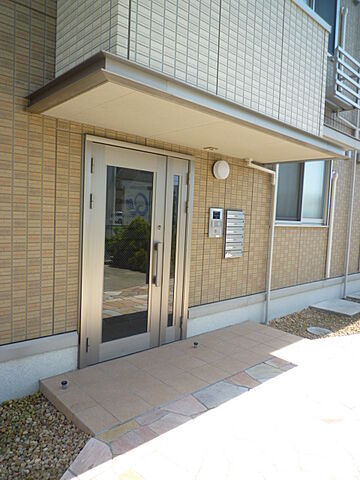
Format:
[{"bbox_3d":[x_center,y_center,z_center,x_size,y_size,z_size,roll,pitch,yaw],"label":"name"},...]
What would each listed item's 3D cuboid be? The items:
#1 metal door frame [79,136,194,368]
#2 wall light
[{"bbox_3d":[-0.389,0.136,3.585,1.300,2.080,0.090,-1,5,-42],"label":"metal door frame"},{"bbox_3d":[0.519,-0.855,4.257,0.238,0.238,0.095,-1,5,-42],"label":"wall light"}]

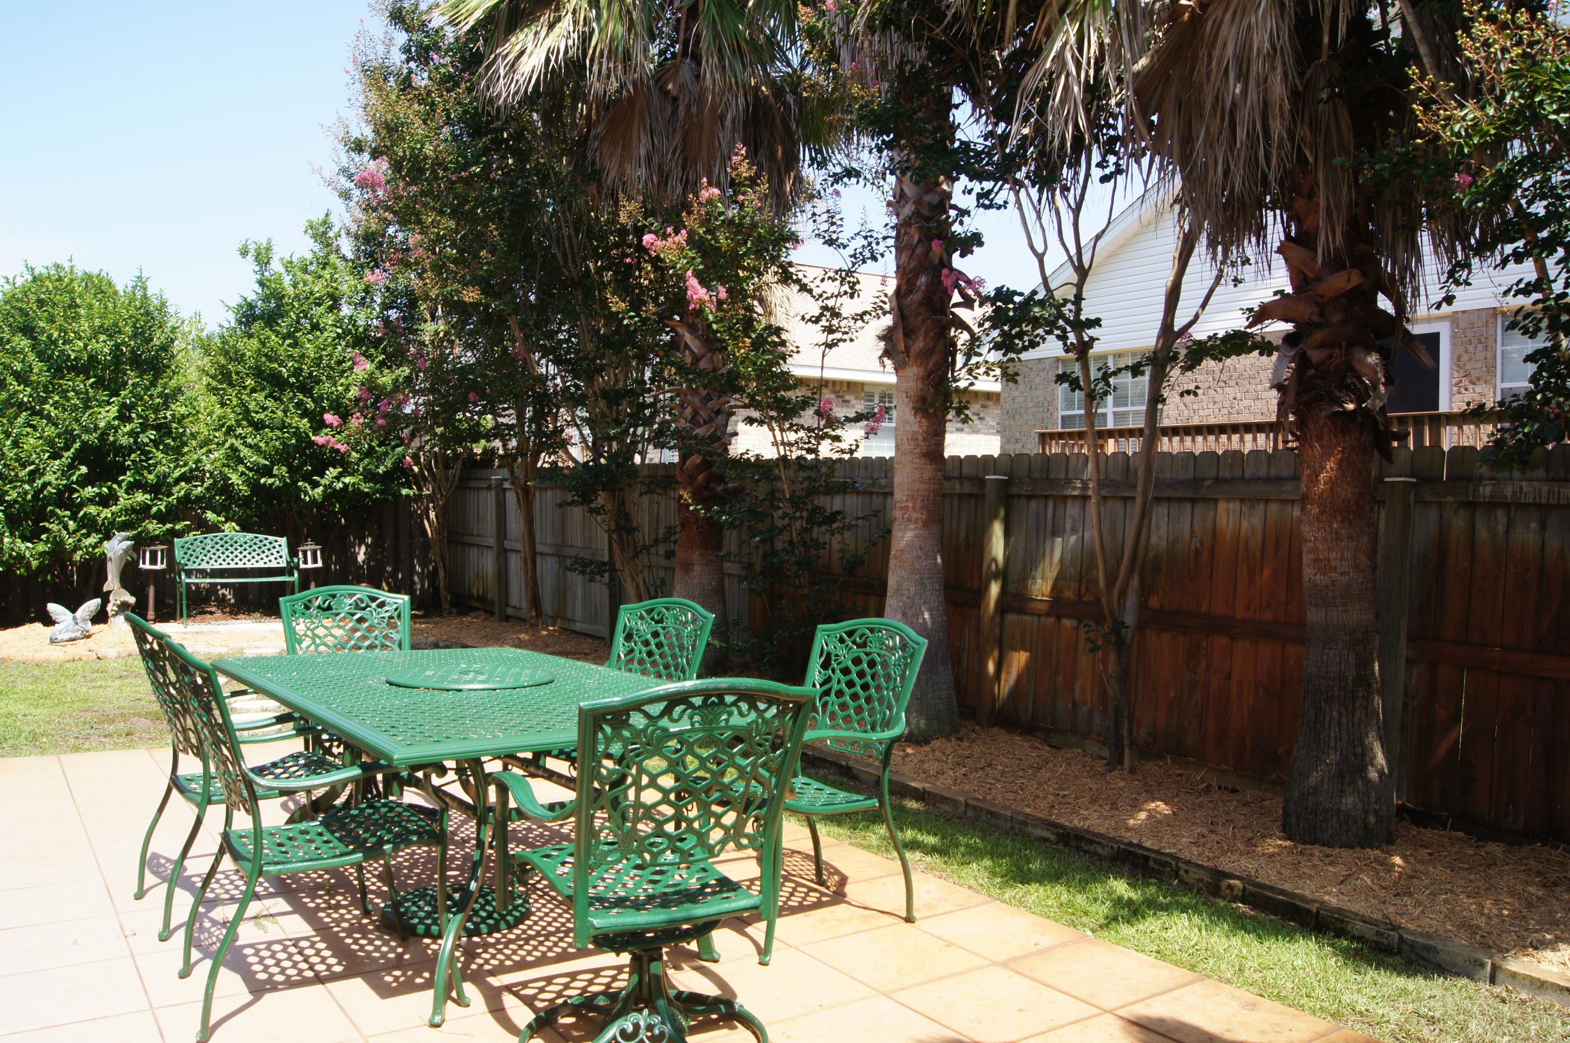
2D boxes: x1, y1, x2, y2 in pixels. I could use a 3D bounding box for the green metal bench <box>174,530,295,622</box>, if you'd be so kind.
[{"bbox_3d":[-5.551,0.581,11.891,1.080,0.870,0.570,-1,2,-35],"label":"green metal bench"}]

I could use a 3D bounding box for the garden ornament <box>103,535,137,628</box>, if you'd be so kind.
[{"bbox_3d":[-6.507,0.576,11.500,0.280,0.910,0.230,0,2,-18],"label":"garden ornament"}]

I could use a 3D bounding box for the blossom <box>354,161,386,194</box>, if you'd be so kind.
[{"bbox_3d":[-4.696,-3.898,13.300,0.310,0.330,0.300,0,2,-19],"label":"blossom"}]

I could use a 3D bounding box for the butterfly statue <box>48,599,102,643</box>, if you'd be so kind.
[{"bbox_3d":[-6.371,0.891,10.550,0.420,0.350,0.310,-1,2,-31],"label":"butterfly statue"}]

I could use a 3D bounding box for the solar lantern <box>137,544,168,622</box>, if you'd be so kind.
[{"bbox_3d":[-6.311,0.613,11.750,0.250,0.790,0.250,-1,2,-35],"label":"solar lantern"}]

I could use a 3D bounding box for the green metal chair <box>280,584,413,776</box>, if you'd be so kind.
[{"bbox_3d":[-1.736,0.784,4.926,0.620,0.960,0.640,1,1,-40],"label":"green metal chair"}]

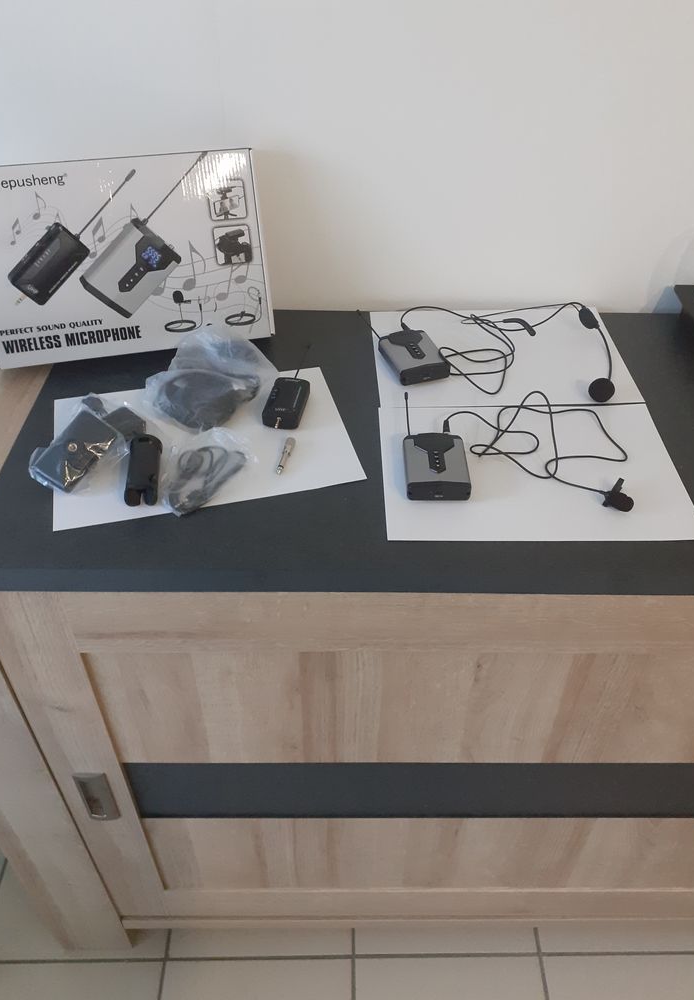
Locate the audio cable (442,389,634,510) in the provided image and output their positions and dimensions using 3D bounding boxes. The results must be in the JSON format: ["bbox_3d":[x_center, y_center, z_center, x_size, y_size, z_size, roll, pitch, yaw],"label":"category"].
[{"bbox_3d":[0.194,-0.062,0.804,0.178,0.025,0.190,2,42,1],"label":"audio cable"}]

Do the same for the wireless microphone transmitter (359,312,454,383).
[{"bbox_3d":[0.066,-0.197,0.956,0.061,0.019,0.160,-12,44,-14],"label":"wireless microphone transmitter"}]

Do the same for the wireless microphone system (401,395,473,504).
[{"bbox_3d":[0.088,-0.062,0.807,0.061,0.020,0.163,0,42,-1],"label":"wireless microphone system"}]

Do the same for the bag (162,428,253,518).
[{"bbox_3d":[-0.144,-0.036,0.779,0.075,0.018,0.114,25,48,25],"label":"bag"}]

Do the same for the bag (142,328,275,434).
[{"bbox_3d":[-0.152,-0.135,0.868,0.142,0.045,0.145,-5,43,-6],"label":"bag"}]

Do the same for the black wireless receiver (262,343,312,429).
[{"bbox_3d":[-0.061,-0.130,0.884,0.040,0.016,0.163,5,43,6],"label":"black wireless receiver"}]

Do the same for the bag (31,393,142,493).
[{"bbox_3d":[-0.263,-0.063,0.804,0.084,0.024,0.130,15,44,16],"label":"bag"}]

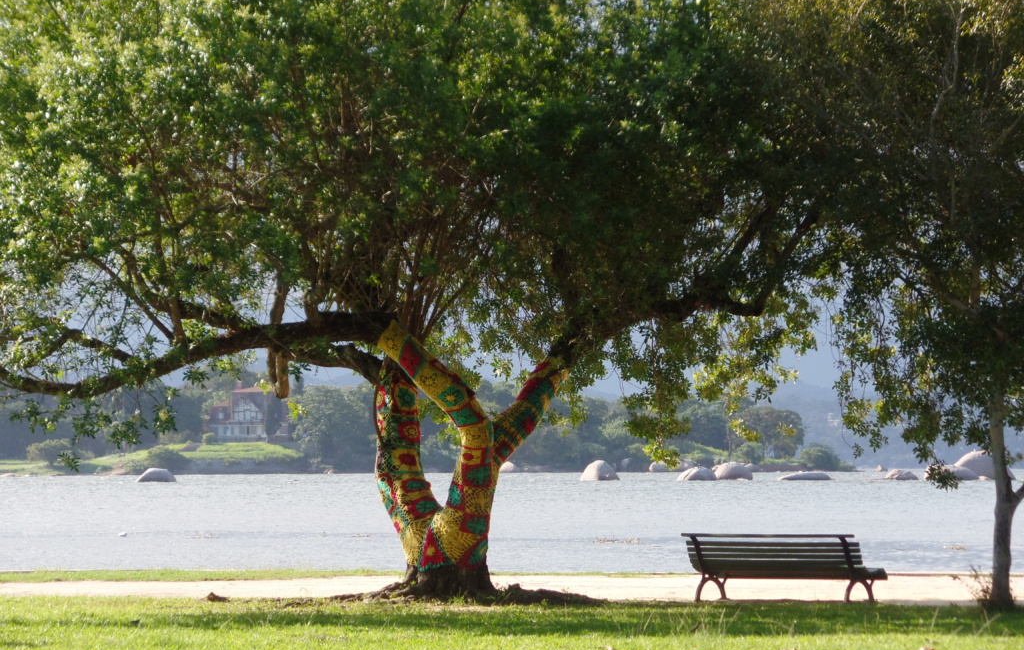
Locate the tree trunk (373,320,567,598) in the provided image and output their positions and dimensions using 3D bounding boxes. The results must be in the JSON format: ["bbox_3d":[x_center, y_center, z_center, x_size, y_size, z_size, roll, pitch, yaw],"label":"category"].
[{"bbox_3d":[-0.503,1.581,60.600,2.280,3.250,1.400,0,-1,0],"label":"tree trunk"}]

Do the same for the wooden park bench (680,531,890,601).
[{"bbox_3d":[3.194,2.837,59.800,2.340,0.790,0.720,-1,-2,31],"label":"wooden park bench"}]

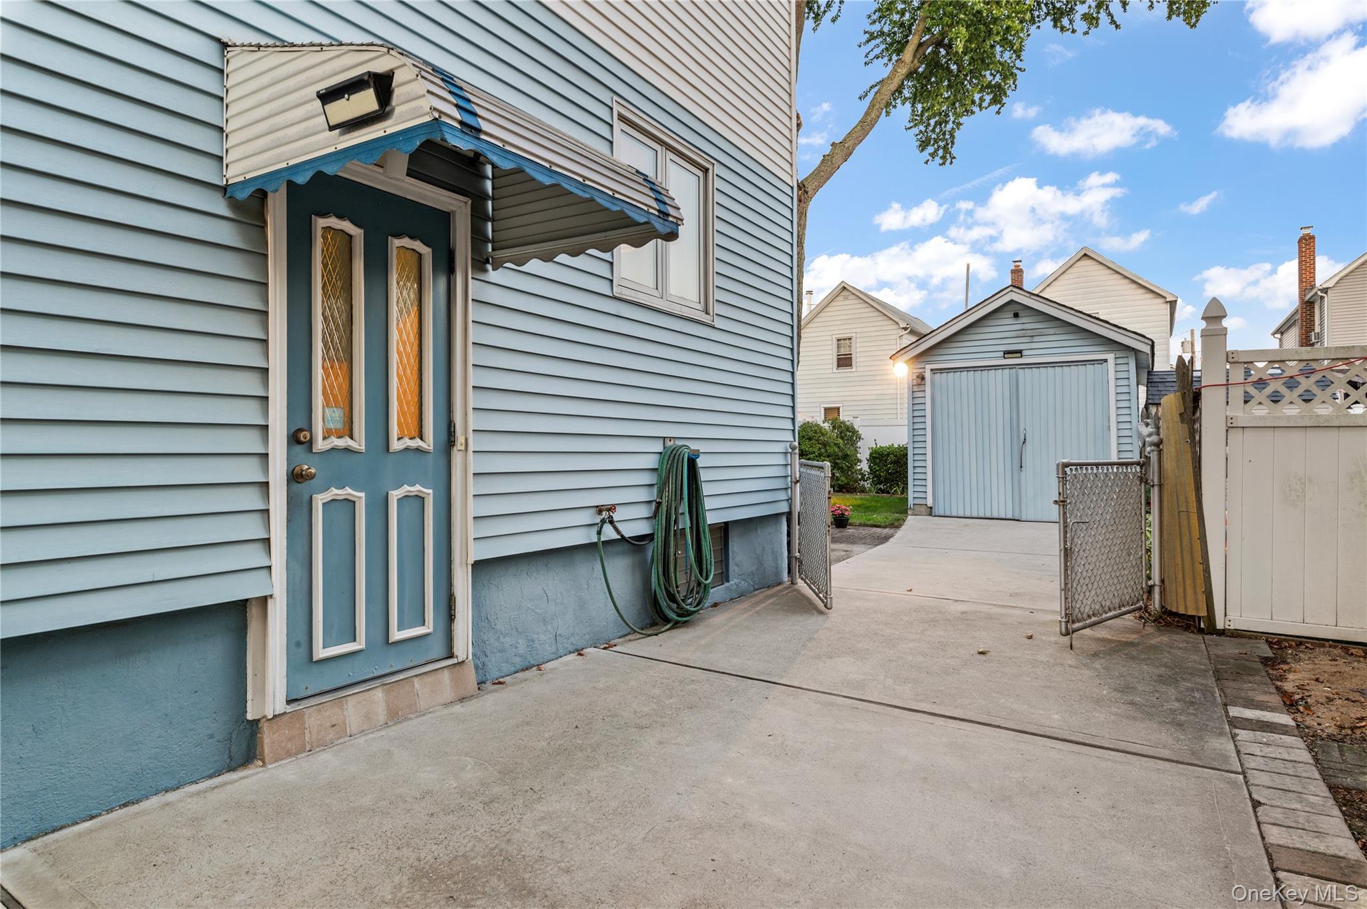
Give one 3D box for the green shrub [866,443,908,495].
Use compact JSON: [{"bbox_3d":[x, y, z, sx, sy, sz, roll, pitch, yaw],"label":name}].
[{"bbox_3d":[5.220,0.390,18.500,1.250,1.220,1.150,0,0,32],"label":"green shrub"}]

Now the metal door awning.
[{"bbox_3d":[-0.789,-1.145,2.845,1.080,0.560,1.250,0,0,32],"label":"metal door awning"}]

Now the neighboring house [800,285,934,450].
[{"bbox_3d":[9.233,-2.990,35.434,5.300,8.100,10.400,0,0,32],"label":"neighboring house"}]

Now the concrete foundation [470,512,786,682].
[{"bbox_3d":[-0.150,0.800,5.090,0.230,0.590,3.520,0,0,32],"label":"concrete foundation"}]

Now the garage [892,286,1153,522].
[{"bbox_3d":[6.610,-0.745,14.130,3.620,3.530,6.450,0,0,32],"label":"garage"}]

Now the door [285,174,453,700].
[{"bbox_3d":[-1.268,-0.090,3.145,0.055,2.030,0.770,0,0,32],"label":"door"}]

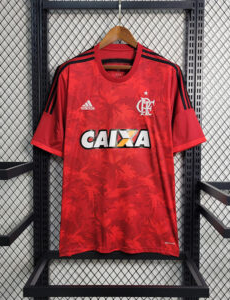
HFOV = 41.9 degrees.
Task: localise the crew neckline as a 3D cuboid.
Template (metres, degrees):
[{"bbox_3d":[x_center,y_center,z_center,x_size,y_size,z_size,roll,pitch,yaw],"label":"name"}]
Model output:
[{"bbox_3d":[0.013,-0.318,1.100,0.175,0.140,0.090,0,3,0],"label":"crew neckline"}]

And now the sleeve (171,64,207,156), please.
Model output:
[{"bbox_3d":[0.275,-0.150,1.110,0.135,0.320,0.120,0,3,0],"label":"sleeve"}]

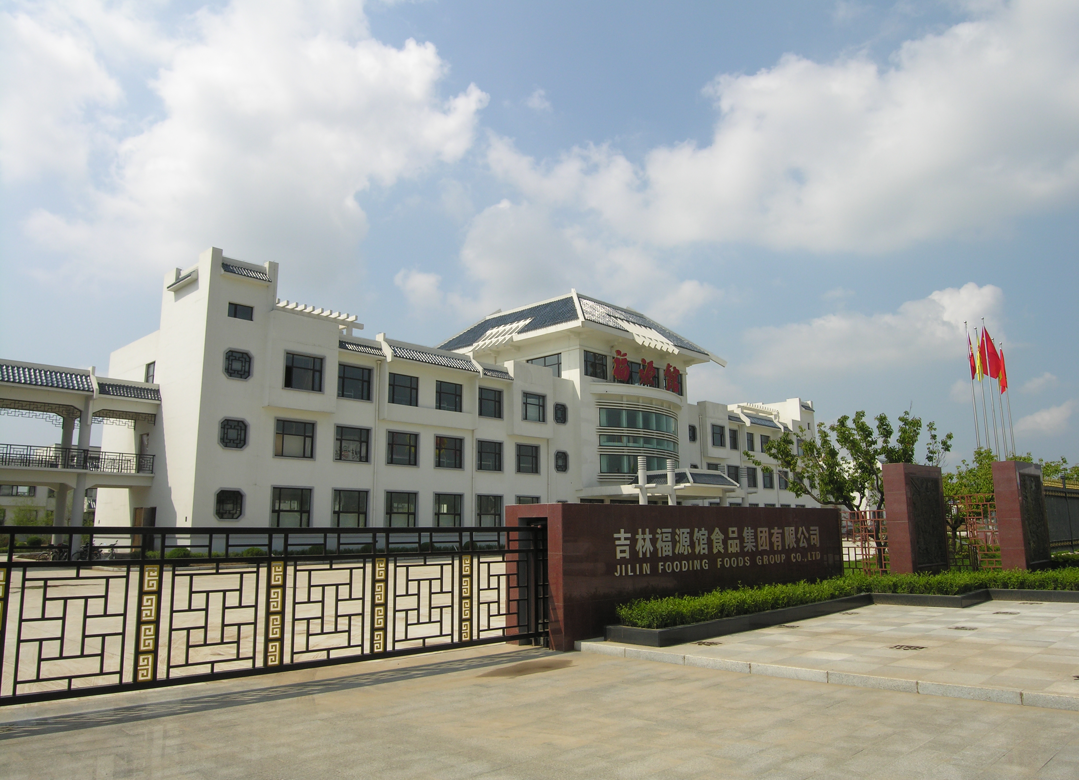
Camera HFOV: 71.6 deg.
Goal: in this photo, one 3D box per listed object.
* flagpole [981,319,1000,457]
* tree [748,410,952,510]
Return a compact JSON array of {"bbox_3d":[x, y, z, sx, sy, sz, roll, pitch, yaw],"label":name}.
[{"bbox_3d":[27.810,2.414,45.593,0.200,14.337,0.200,10,-14,-43],"label":"flagpole"},{"bbox_3d":[10.114,3.370,24.280,6.200,5.400,5.800,0,-10,0],"label":"tree"}]

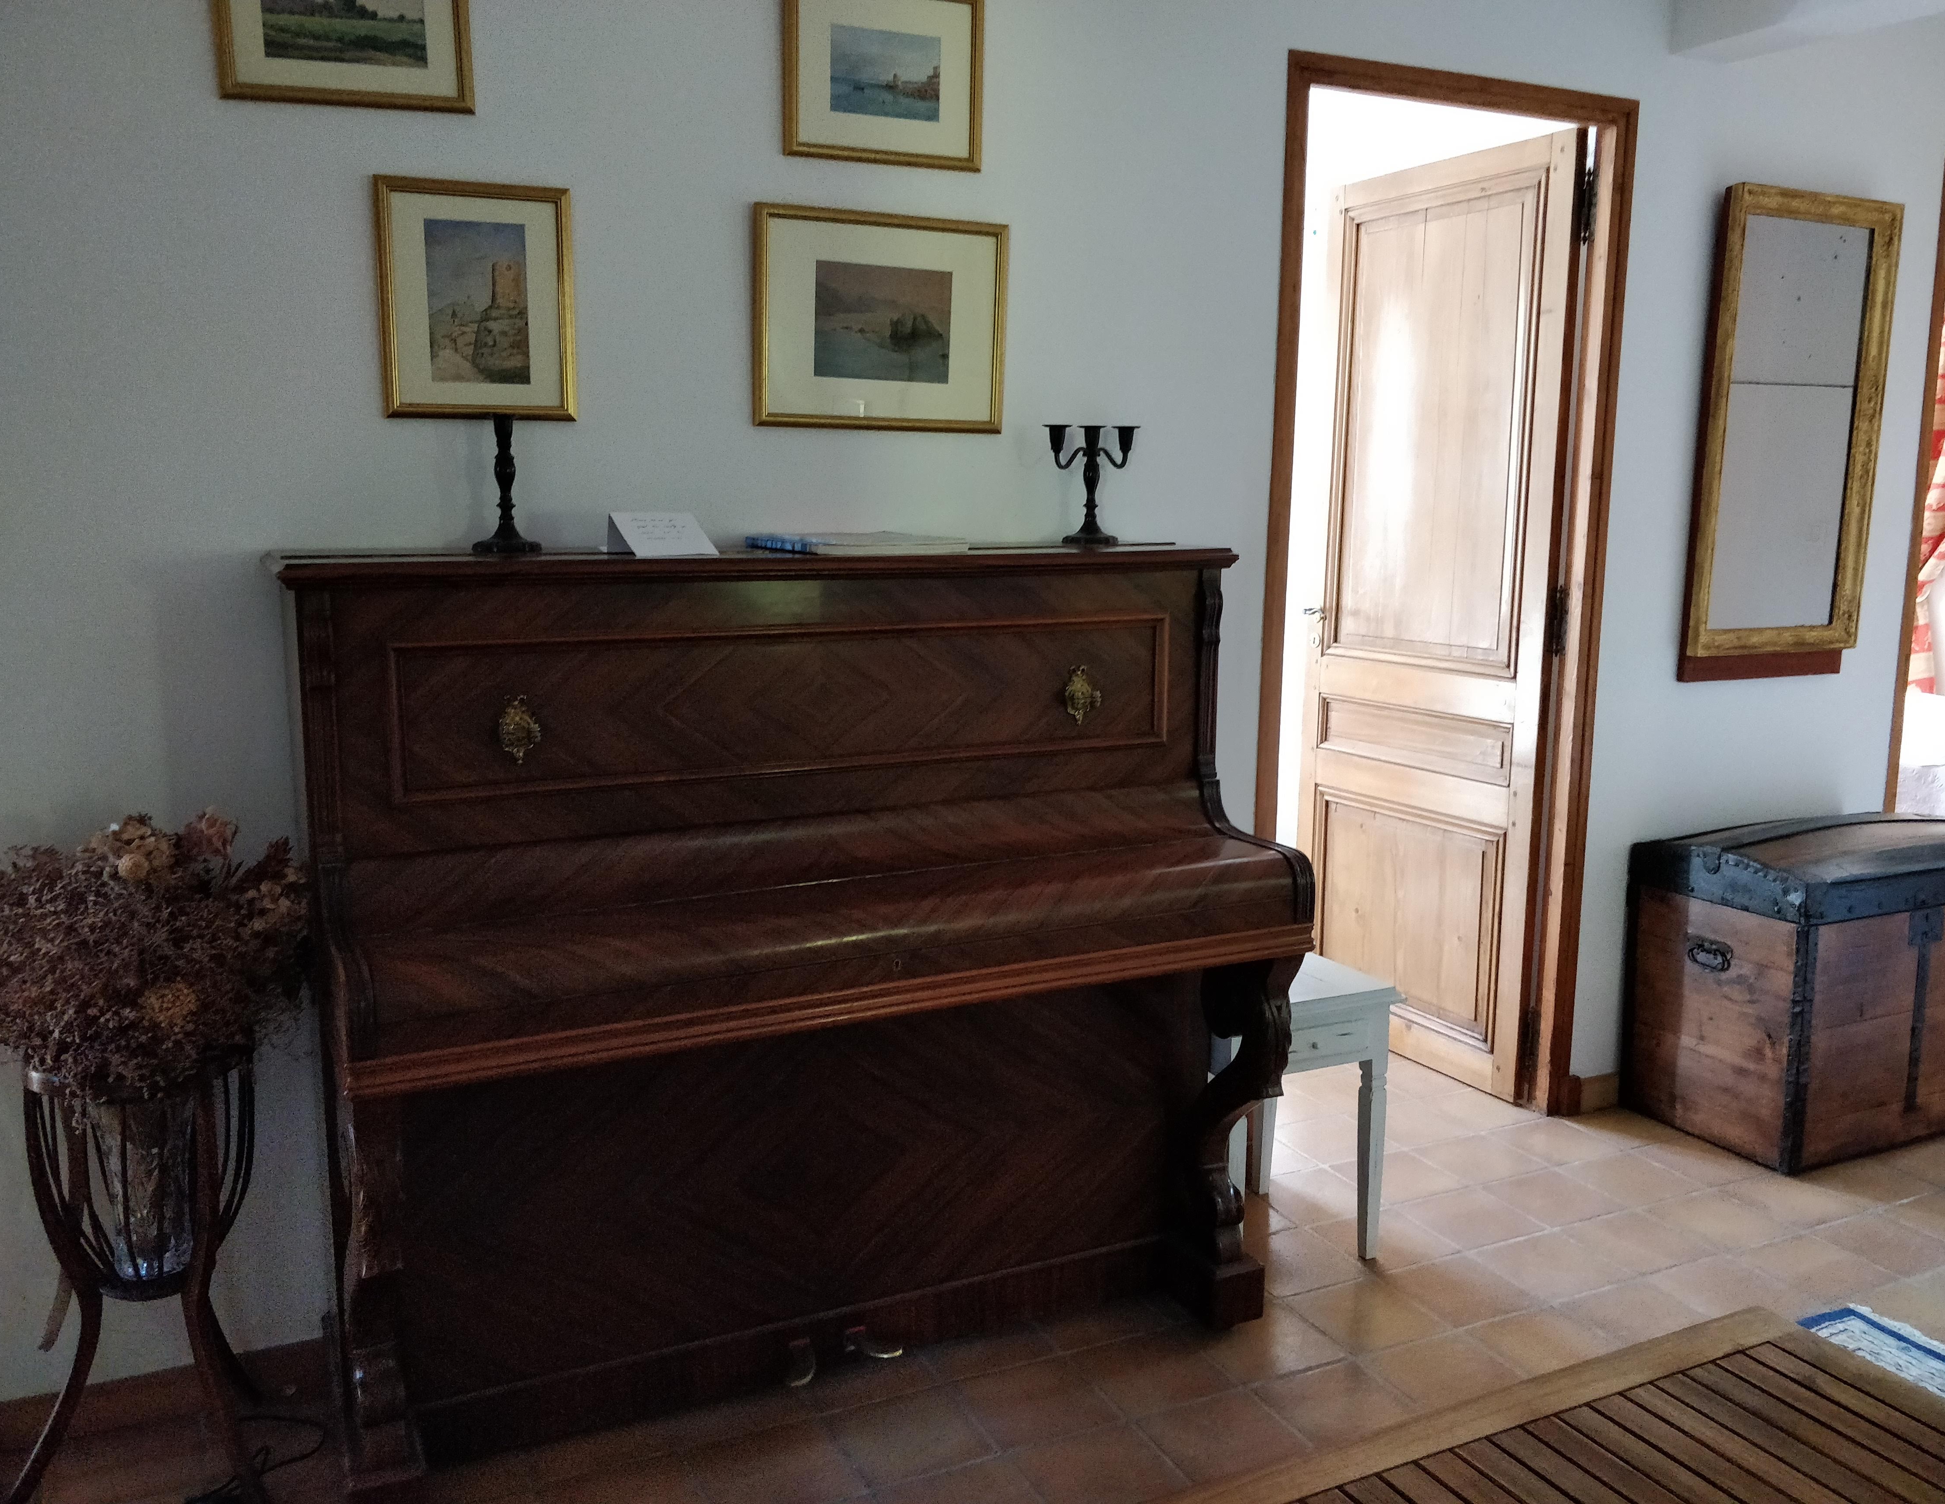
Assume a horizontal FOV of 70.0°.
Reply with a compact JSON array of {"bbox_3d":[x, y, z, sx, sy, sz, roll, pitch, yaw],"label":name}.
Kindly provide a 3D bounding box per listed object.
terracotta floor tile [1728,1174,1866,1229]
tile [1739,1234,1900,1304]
[{"bbox_3d":[1.625,0.893,2.747,0.195,0.015,0.195,-4,8,-22],"label":"terracotta floor tile"},{"bbox_3d":[1.540,0.949,2.543,0.198,0.012,0.188,-5,13,-26],"label":"tile"}]

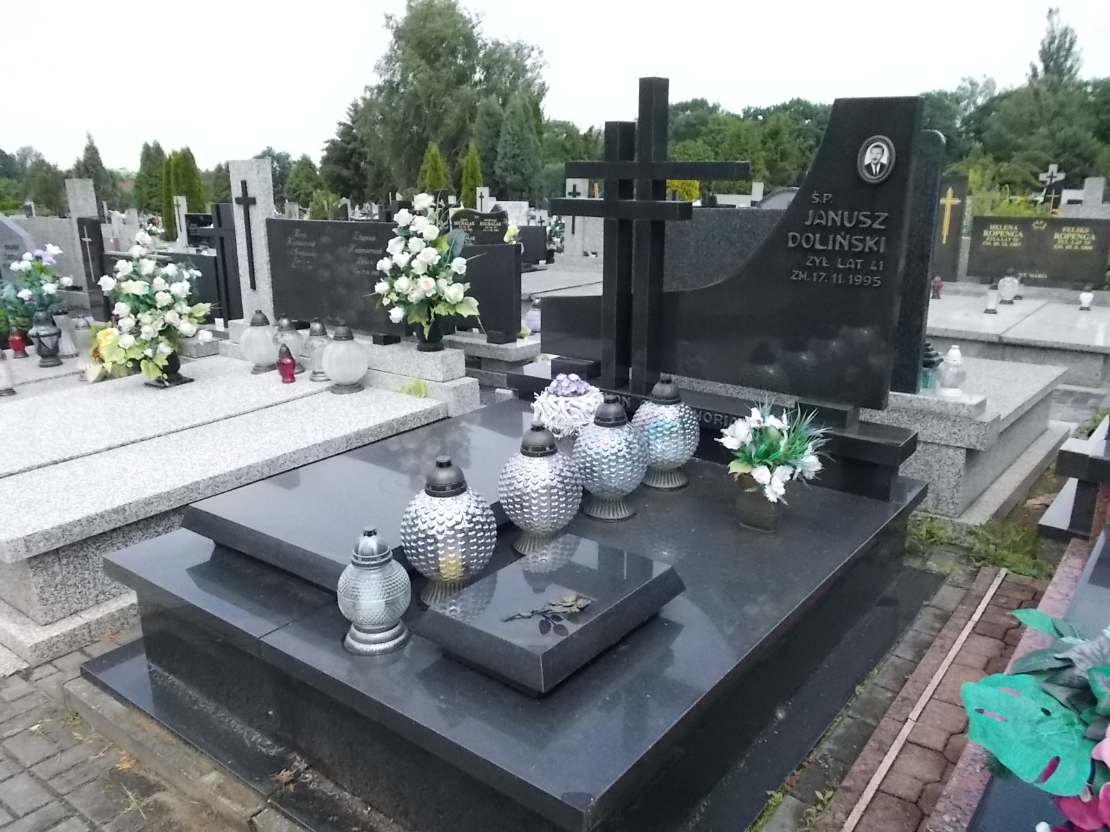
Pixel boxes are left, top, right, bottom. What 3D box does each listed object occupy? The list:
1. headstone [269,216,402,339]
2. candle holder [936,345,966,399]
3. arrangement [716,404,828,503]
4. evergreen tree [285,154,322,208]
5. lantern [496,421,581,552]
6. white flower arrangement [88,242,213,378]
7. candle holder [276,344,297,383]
[{"bbox_3d":[-1.331,-0.859,5.086,1.162,0.645,0.080,10,18,33],"label":"headstone"},{"bbox_3d":[1.818,-0.206,3.789,0.137,0.237,0.137,12,19,36],"label":"candle holder"},{"bbox_3d":[0.734,0.136,2.854,0.360,0.330,0.300,12,19,36],"label":"arrangement"},{"bbox_3d":[-9.904,-8.718,32.620,1.442,2.888,1.442,12,19,36],"label":"evergreen tree"},{"bbox_3d":[-0.040,0.196,2.331,0.233,0.360,0.233,0,15,0],"label":"lantern"},{"bbox_3d":[-2.368,-0.630,4.994,0.670,0.880,0.540,10,18,33],"label":"white flower arrangement"},{"bbox_3d":[-1.457,-0.291,4.537,0.102,0.199,0.102,11,20,36],"label":"candle holder"}]

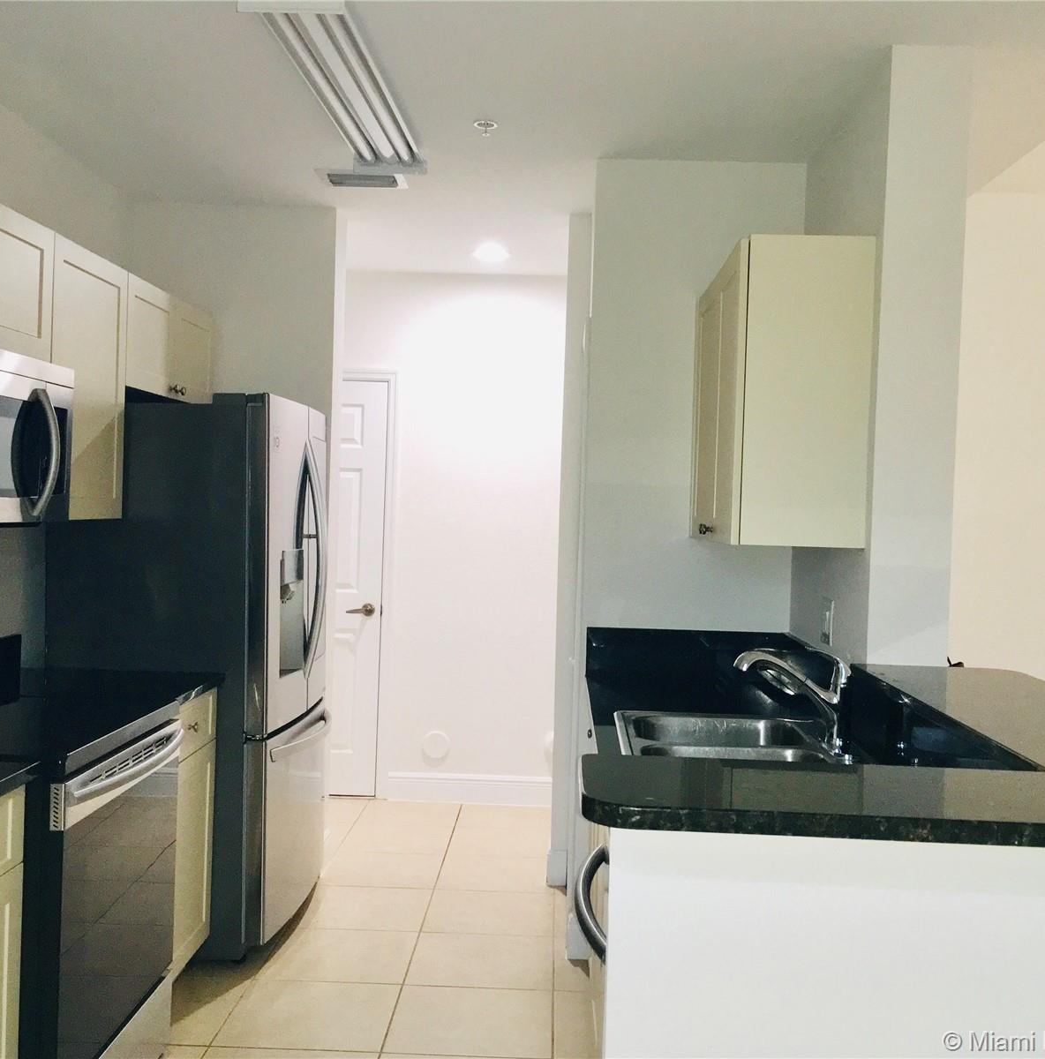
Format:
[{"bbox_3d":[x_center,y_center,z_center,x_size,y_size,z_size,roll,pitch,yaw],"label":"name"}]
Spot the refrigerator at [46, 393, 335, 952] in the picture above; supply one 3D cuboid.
[{"bbox_3d":[-1.090,0.452,4.124,0.800,1.772,0.905,2,1,2],"label":"refrigerator"}]

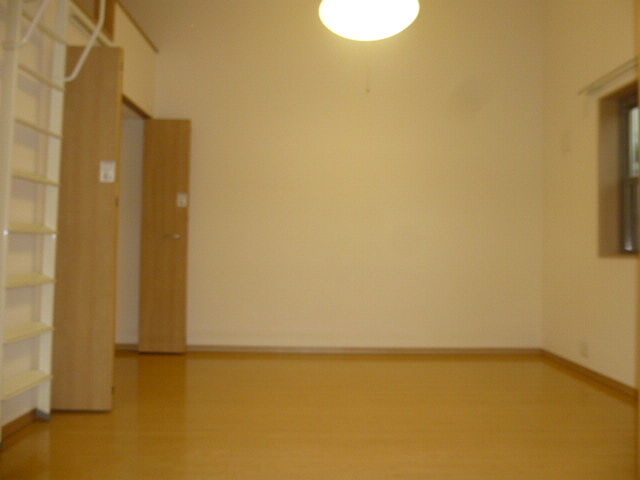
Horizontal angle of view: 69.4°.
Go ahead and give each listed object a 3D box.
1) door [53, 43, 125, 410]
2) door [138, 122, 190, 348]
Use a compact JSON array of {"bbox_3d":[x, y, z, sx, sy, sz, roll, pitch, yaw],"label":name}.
[{"bbox_3d":[-1.330,-0.062,2.590,0.385,2.020,0.055,1,-1,0],"label":"door"},{"bbox_3d":[-1.343,-0.031,4.040,0.405,2.020,0.050,1,-1,0],"label":"door"}]

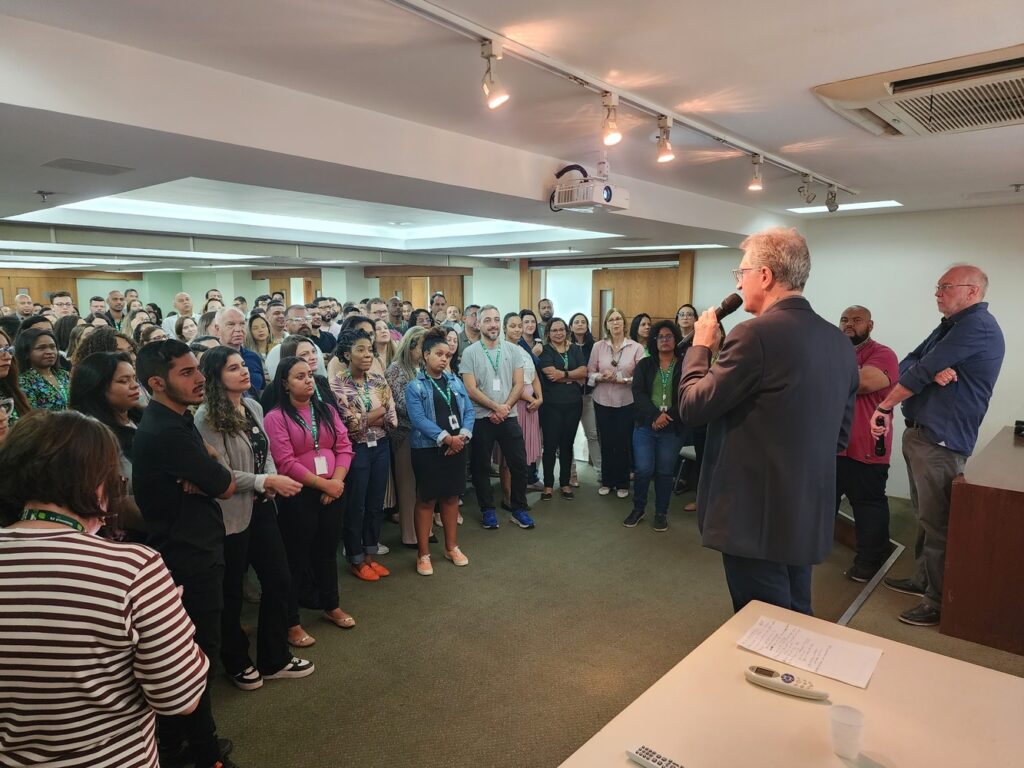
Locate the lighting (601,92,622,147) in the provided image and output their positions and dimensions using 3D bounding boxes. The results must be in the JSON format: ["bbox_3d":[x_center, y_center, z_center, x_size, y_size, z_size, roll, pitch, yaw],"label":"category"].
[{"bbox_3d":[0.310,-0.821,2.117,0.066,0.161,0.055,6,9,36],"label":"lighting"}]

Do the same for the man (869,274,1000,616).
[{"bbox_3d":[2.169,0.289,3.487,0.530,1.760,0.520,2,8,18],"label":"man"}]

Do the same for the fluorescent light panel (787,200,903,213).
[{"bbox_3d":[2.442,-1.311,5.002,0.732,0.050,0.311,6,10,40],"label":"fluorescent light panel"}]

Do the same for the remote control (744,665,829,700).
[{"bbox_3d":[0.628,0.680,1.554,0.176,0.024,0.050,4,9,30],"label":"remote control"}]

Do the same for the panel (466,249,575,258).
[{"bbox_3d":[0.108,-1.387,7.188,1.330,0.050,0.310,6,10,40],"label":"panel"}]

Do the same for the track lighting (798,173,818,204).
[{"bbox_3d":[1.531,-1.005,3.522,0.075,0.153,0.060,4,9,30],"label":"track lighting"}]

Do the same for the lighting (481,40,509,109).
[{"bbox_3d":[-0.042,-0.771,1.711,0.068,0.158,0.055,2,8,17],"label":"lighting"}]

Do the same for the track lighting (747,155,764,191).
[{"bbox_3d":[1.084,-0.935,3.008,0.058,0.161,0.055,6,10,40],"label":"track lighting"}]

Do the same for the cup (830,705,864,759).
[{"bbox_3d":[0.653,0.683,1.327,0.061,0.079,0.061,0,7,0],"label":"cup"}]

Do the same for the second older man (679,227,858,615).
[{"bbox_3d":[0.829,0.412,2.282,0.580,1.820,0.480,-4,9,-32],"label":"second older man"}]

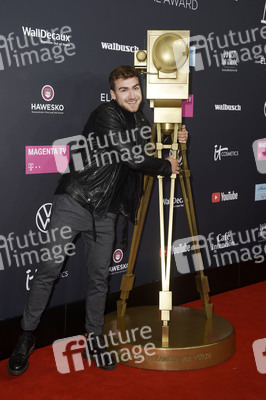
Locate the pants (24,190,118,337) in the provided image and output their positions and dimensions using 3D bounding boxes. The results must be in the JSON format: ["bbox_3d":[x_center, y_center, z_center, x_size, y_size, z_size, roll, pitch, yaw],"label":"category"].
[{"bbox_3d":[-0.371,0.359,3.493,0.540,0.850,0.340,-1,7,-11],"label":"pants"}]

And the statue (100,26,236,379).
[{"bbox_3d":[0.231,-0.037,3.689,0.810,1.890,0.810,1,7,4],"label":"statue"}]

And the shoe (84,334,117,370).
[{"bbox_3d":[-0.185,0.873,3.522,0.110,0.125,0.285,-4,8,-31],"label":"shoe"}]

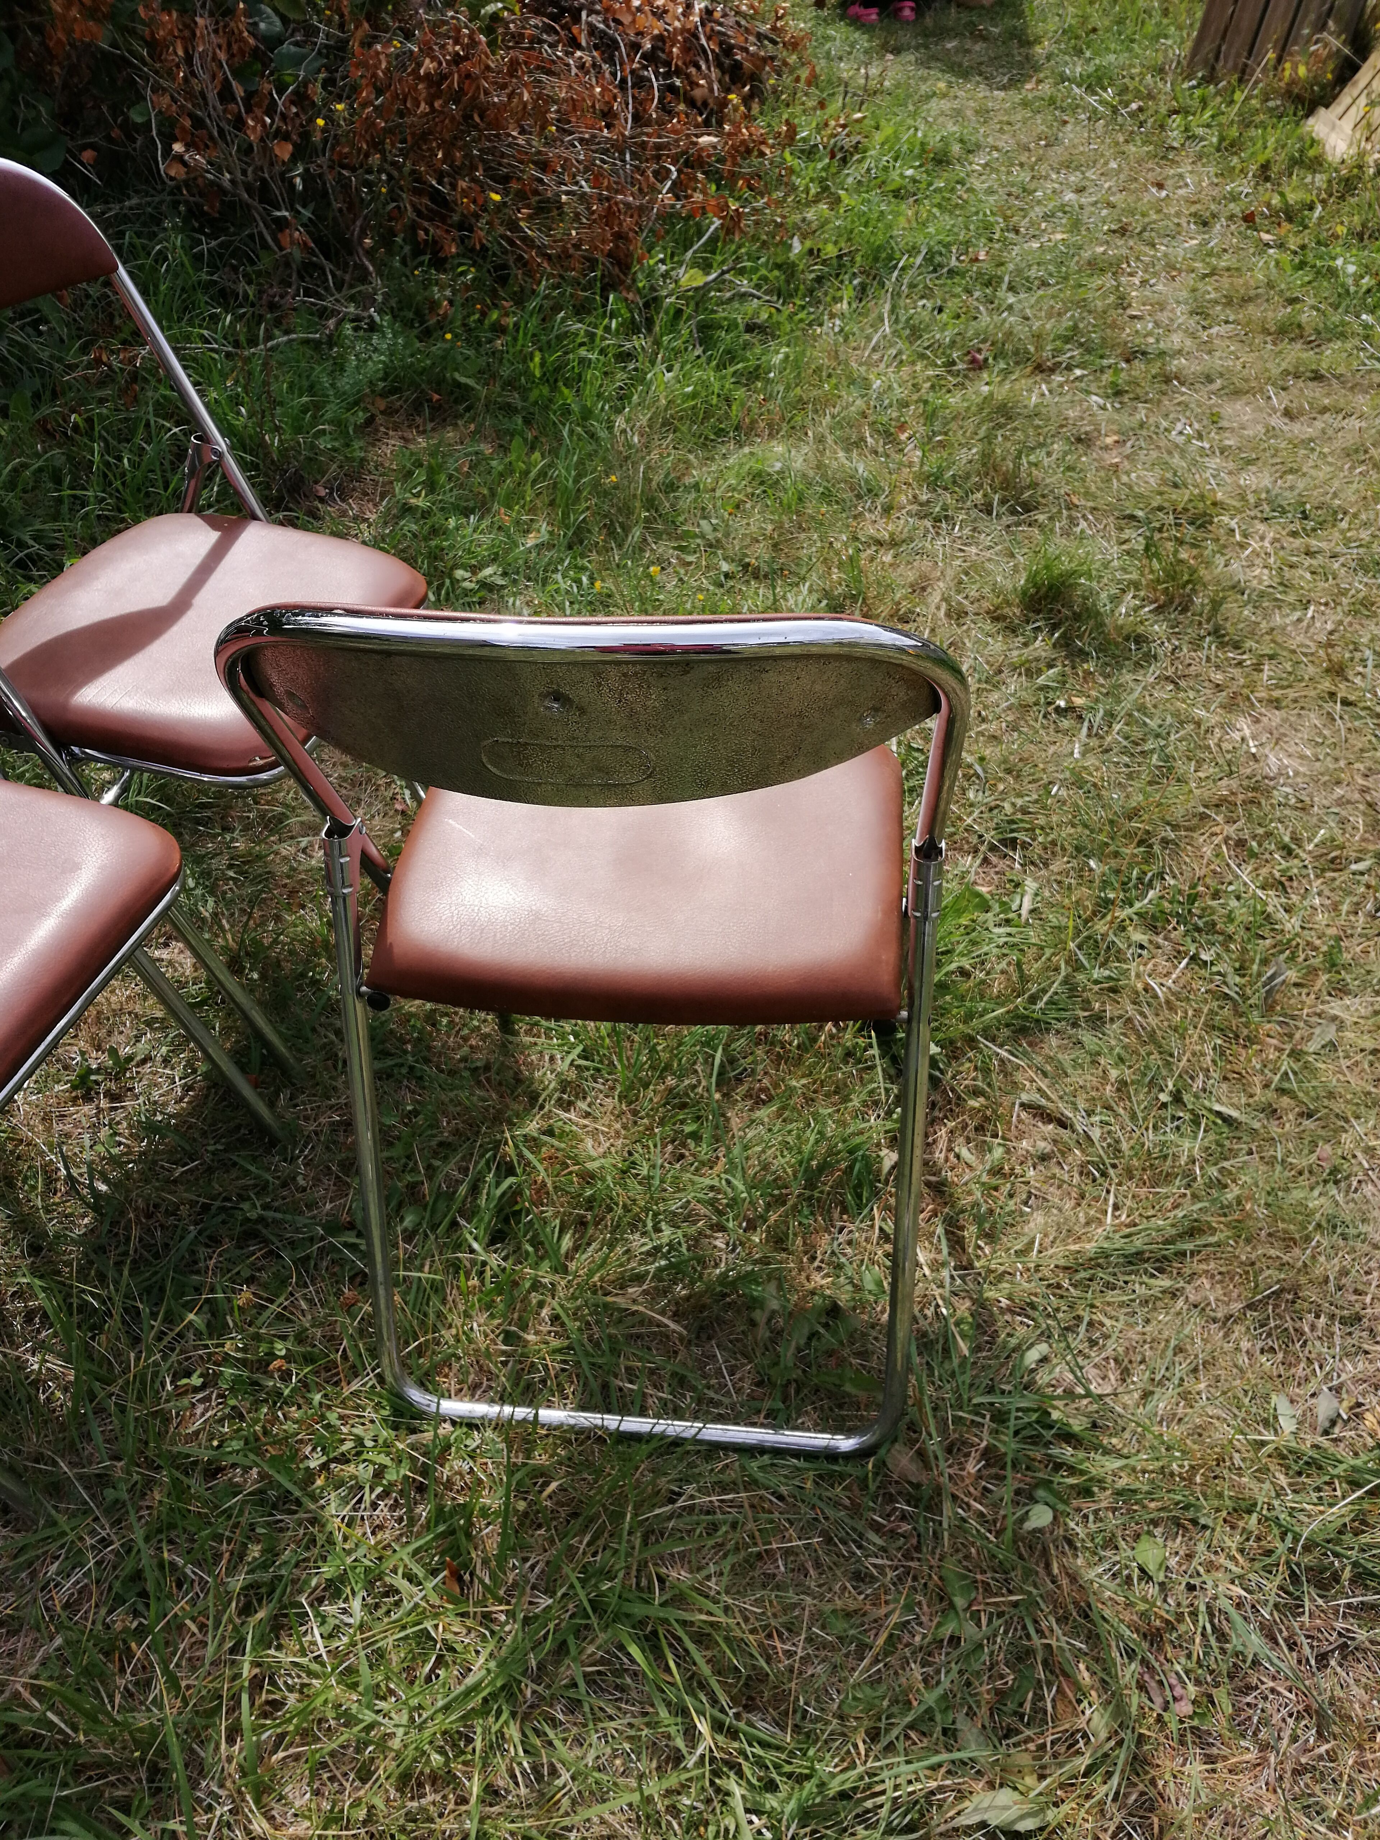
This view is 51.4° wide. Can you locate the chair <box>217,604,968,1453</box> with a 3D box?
[{"bbox_3d":[-0.030,-0.009,1.200,0.453,0.788,0.505,3,40,6],"label":"chair"}]

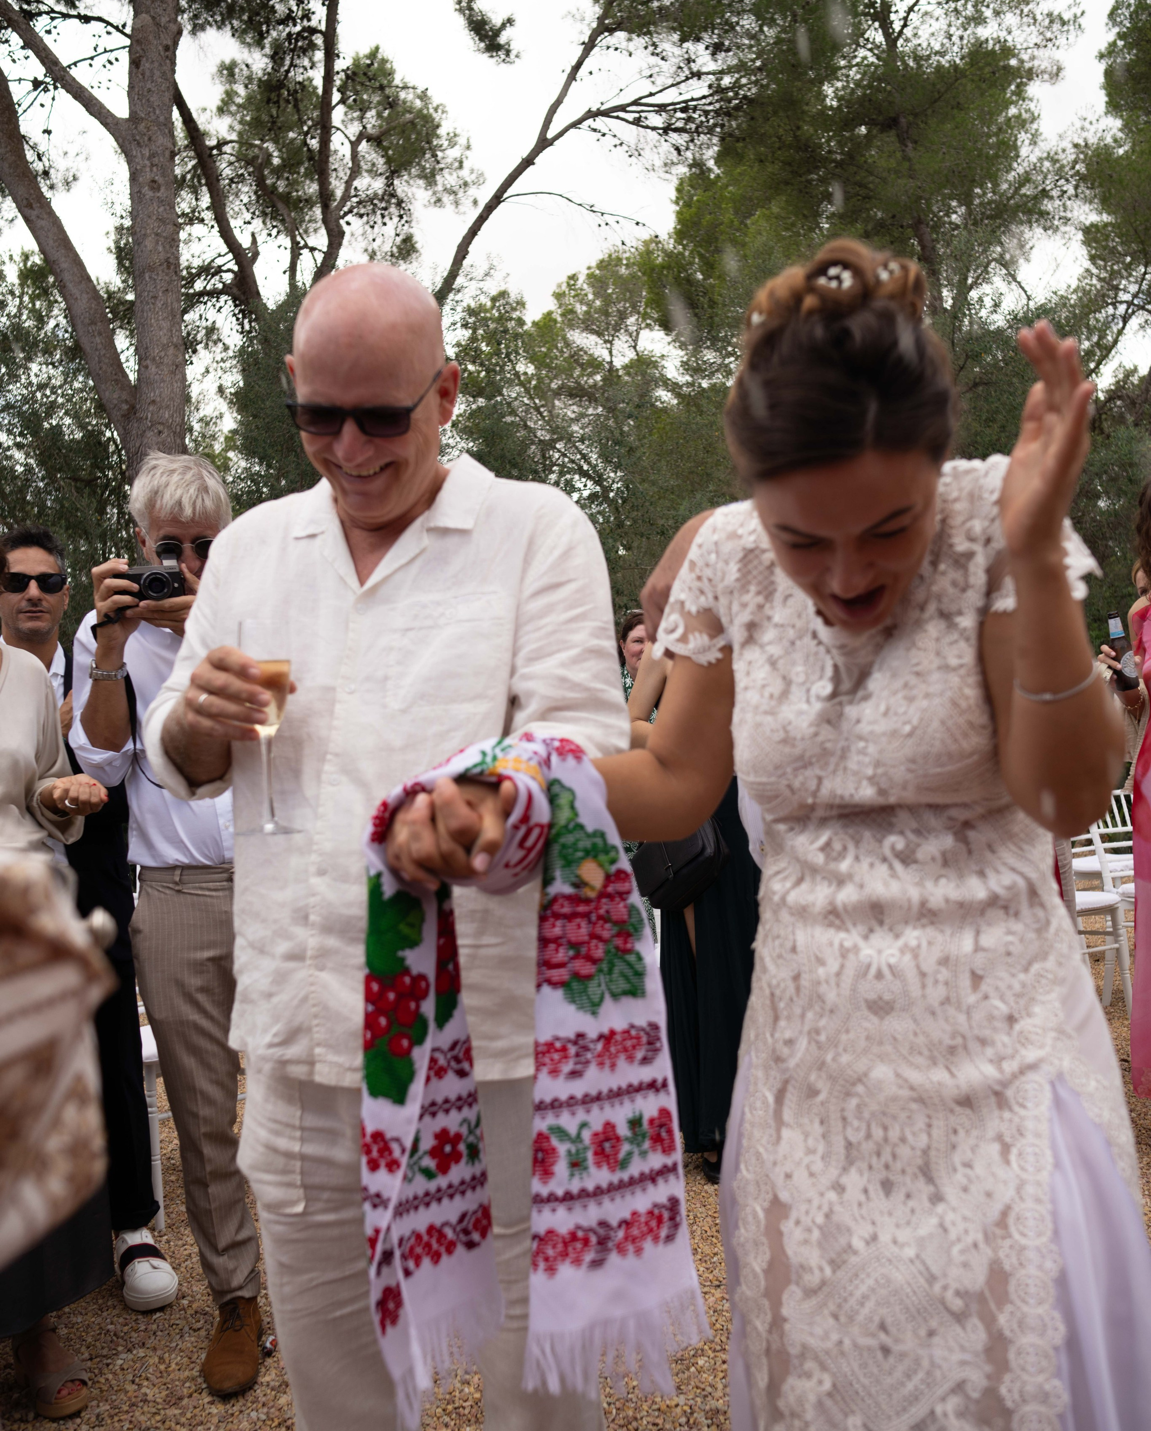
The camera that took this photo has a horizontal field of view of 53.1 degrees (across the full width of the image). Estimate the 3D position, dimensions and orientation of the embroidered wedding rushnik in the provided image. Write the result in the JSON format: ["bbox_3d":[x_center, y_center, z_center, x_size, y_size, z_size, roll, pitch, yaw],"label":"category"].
[{"bbox_3d":[-0.035,0.290,0.980,0.280,0.560,0.180,-2,1,-16],"label":"embroidered wedding rushnik"}]

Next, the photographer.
[{"bbox_3d":[-0.700,0.370,2.250,0.520,1.750,0.460,-2,1,-9],"label":"photographer"}]

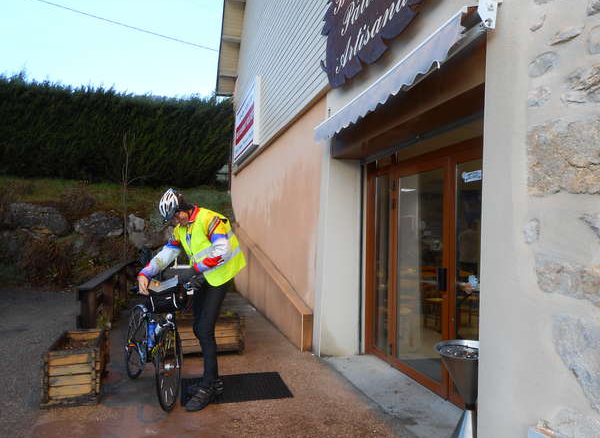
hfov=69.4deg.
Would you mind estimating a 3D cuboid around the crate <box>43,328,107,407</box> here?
[{"bbox_3d":[-1.917,1.280,3.782,0.433,0.453,0.670,2,-3,-17],"label":"crate"}]

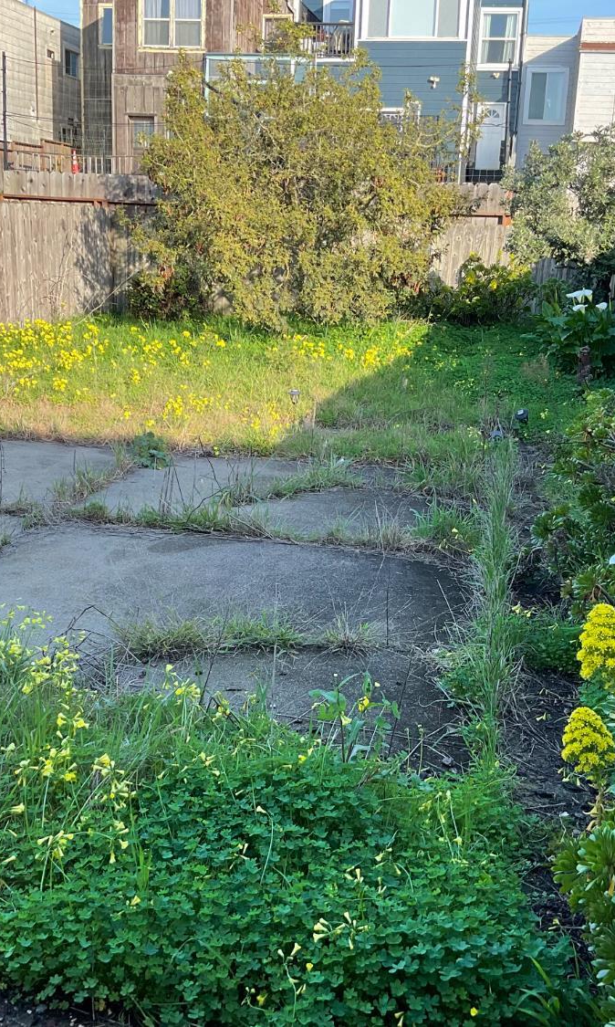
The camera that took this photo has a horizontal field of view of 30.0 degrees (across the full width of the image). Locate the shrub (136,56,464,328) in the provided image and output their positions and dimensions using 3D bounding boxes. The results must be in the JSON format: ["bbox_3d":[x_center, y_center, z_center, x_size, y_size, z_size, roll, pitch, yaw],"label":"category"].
[{"bbox_3d":[-0.034,-4.080,14.700,3.850,3.320,2.700,4,15,9],"label":"shrub"}]

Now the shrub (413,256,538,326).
[{"bbox_3d":[2.189,-2.824,14.900,1.500,0.900,1.100,4,15,9],"label":"shrub"}]

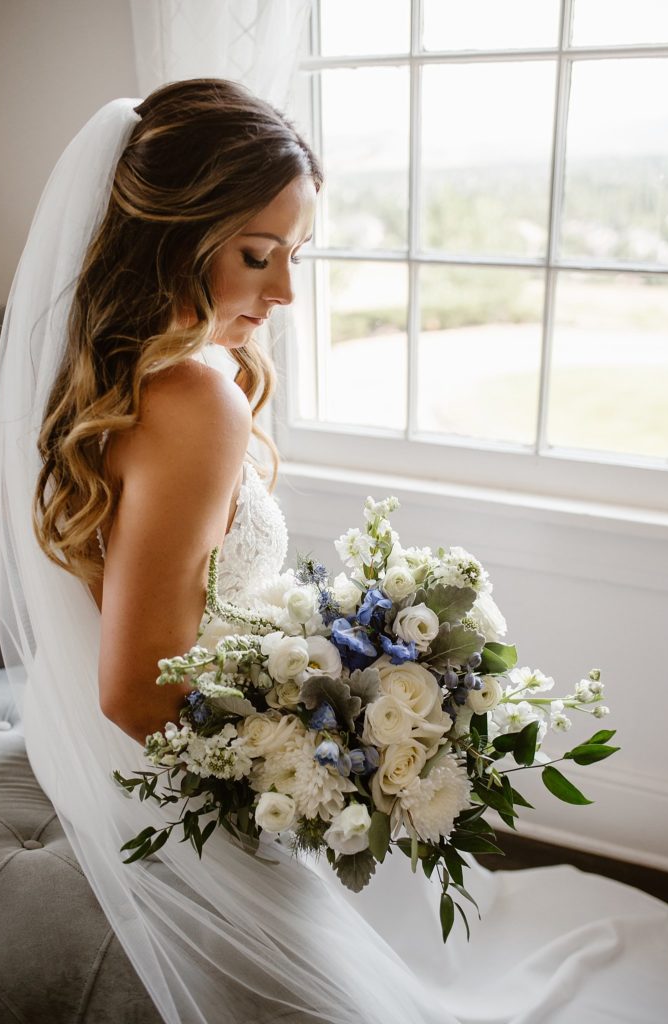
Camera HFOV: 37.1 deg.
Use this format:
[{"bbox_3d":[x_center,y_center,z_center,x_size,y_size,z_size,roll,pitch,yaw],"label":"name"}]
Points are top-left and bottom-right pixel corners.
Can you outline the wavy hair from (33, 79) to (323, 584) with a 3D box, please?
[{"bbox_3d":[-0.173,-0.183,1.065,0.290,0.490,0.260,3,20,10],"label":"wavy hair"}]

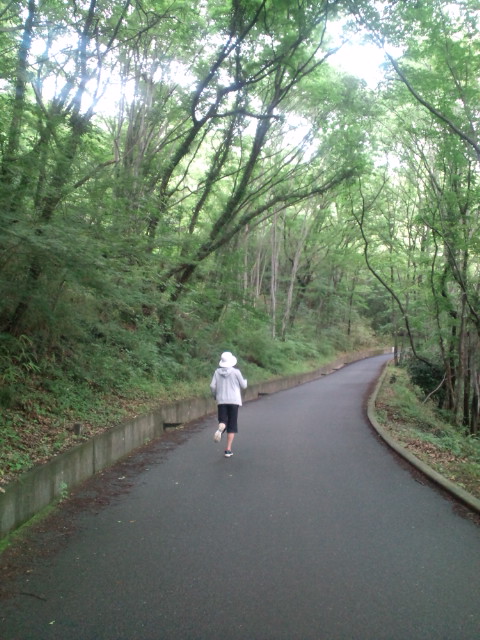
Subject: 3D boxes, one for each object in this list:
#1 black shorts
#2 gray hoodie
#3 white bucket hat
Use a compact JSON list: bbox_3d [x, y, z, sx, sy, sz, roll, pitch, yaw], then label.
[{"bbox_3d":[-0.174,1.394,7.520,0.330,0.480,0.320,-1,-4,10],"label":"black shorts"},{"bbox_3d":[-0.163,0.970,7.550,0.510,0.570,0.360,-1,-4,10],"label":"gray hoodie"},{"bbox_3d":[-0.175,0.576,7.550,0.270,0.210,0.290,0,-4,0],"label":"white bucket hat"}]

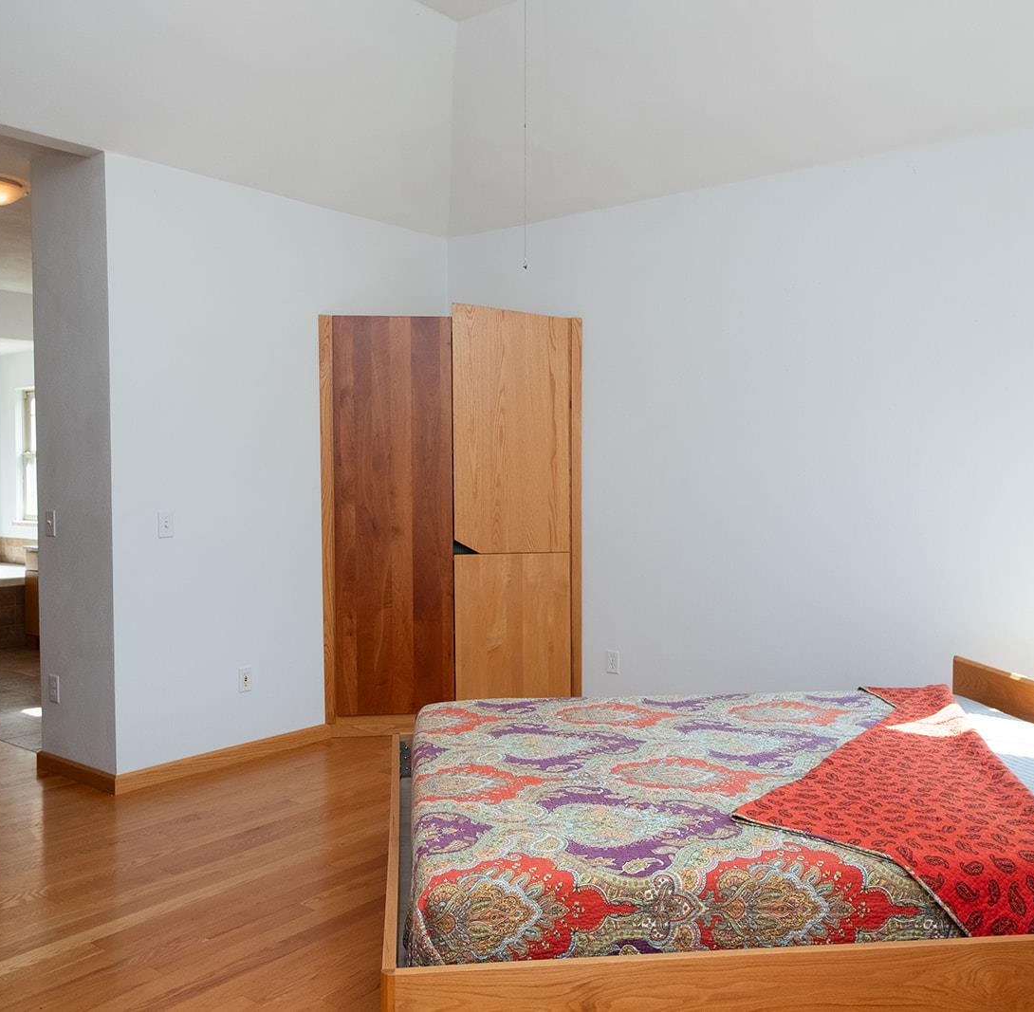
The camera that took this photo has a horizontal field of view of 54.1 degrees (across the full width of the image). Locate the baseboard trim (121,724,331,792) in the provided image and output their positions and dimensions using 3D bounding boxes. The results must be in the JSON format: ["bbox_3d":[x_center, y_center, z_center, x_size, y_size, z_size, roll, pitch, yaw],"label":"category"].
[{"bbox_3d":[-1.300,1.140,4.636,0.022,0.074,1.153,1,2,39],"label":"baseboard trim"}]

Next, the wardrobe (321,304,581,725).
[{"bbox_3d":[-0.358,0.058,5.386,1.311,2.143,0.630,0,2,-7],"label":"wardrobe"}]

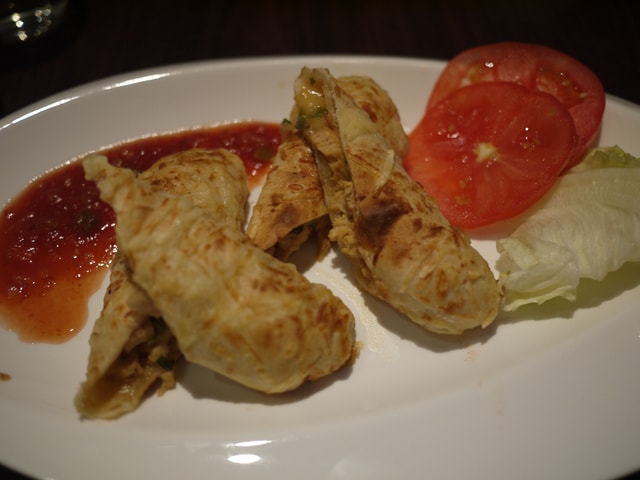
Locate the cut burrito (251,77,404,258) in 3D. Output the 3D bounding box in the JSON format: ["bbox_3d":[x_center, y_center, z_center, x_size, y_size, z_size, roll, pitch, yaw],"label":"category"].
[{"bbox_3d":[0.007,-0.035,0.324,0.040,0.035,0.112,19,49,17],"label":"cut burrito"}]

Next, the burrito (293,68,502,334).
[{"bbox_3d":[0.026,-0.020,0.294,0.040,0.037,0.132,-20,59,-19],"label":"burrito"}]

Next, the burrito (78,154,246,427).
[{"bbox_3d":[-0.057,0.011,0.280,0.039,0.034,0.126,10,48,9],"label":"burrito"}]

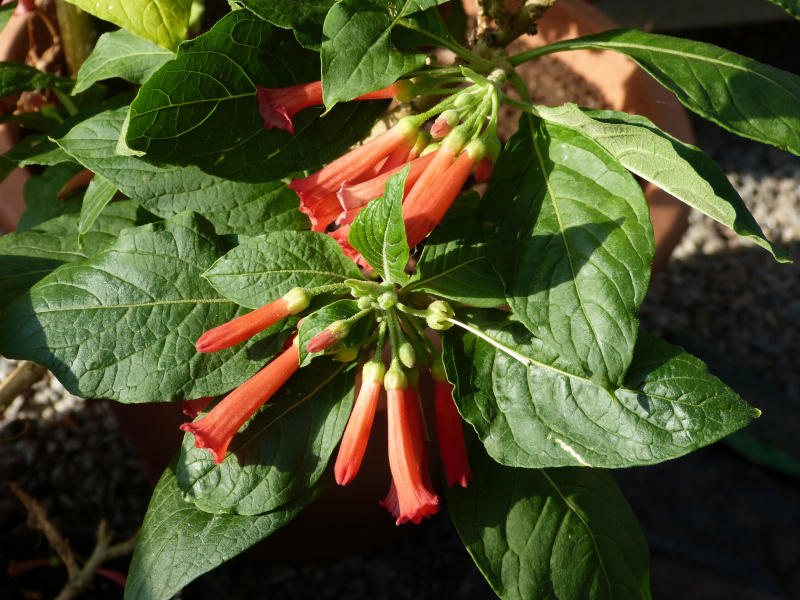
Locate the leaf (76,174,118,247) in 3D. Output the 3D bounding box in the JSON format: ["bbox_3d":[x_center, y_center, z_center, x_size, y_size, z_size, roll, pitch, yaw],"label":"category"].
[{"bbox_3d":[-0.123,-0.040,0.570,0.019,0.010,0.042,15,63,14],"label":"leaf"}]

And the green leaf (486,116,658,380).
[{"bbox_3d":[0.062,-0.018,0.510,0.058,0.022,0.108,-10,69,-9],"label":"green leaf"}]

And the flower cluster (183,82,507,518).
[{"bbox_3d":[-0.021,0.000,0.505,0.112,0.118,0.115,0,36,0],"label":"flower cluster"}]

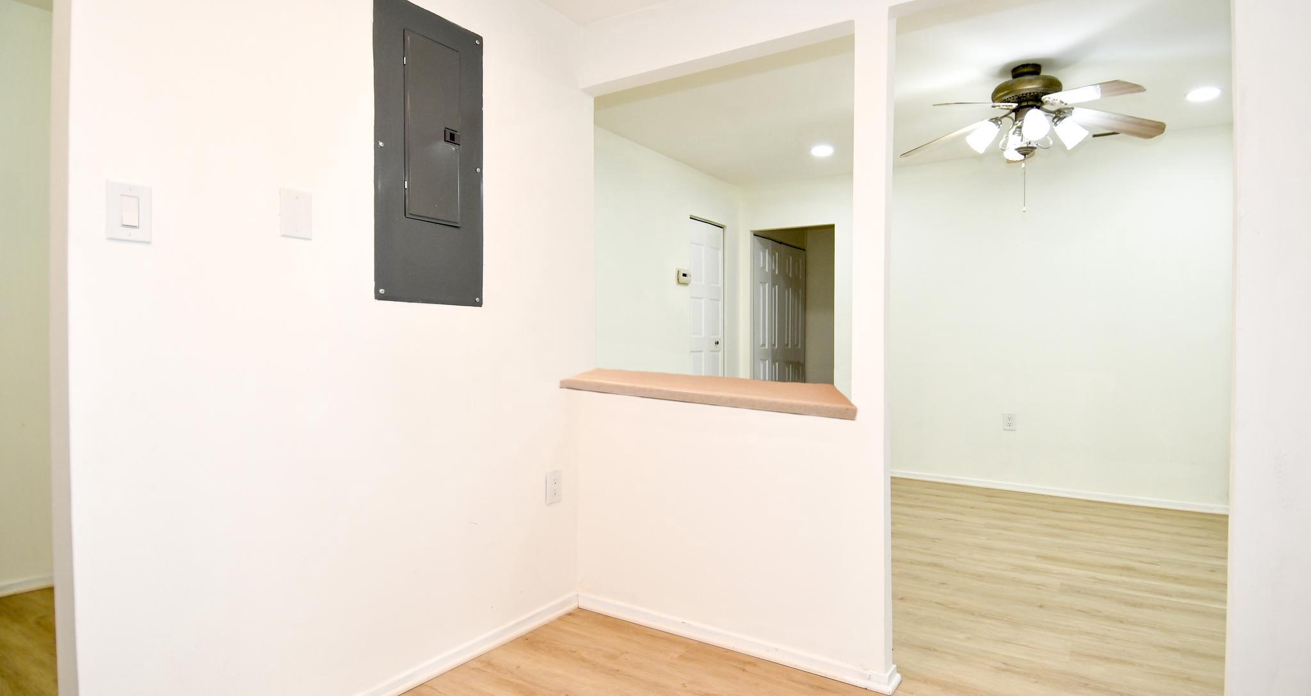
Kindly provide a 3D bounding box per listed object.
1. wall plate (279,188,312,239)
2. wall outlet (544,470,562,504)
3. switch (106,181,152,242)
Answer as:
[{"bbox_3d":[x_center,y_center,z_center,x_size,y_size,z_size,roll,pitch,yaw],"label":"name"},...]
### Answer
[{"bbox_3d":[-0.916,-0.341,1.670,0.007,0.121,0.077,0,0,33],"label":"wall plate"},{"bbox_3d":[-0.383,0.527,2.480,0.008,0.120,0.077,0,0,33],"label":"wall outlet"},{"bbox_3d":[-1.111,-0.287,1.385,0.010,0.121,0.078,0,0,33],"label":"switch"}]

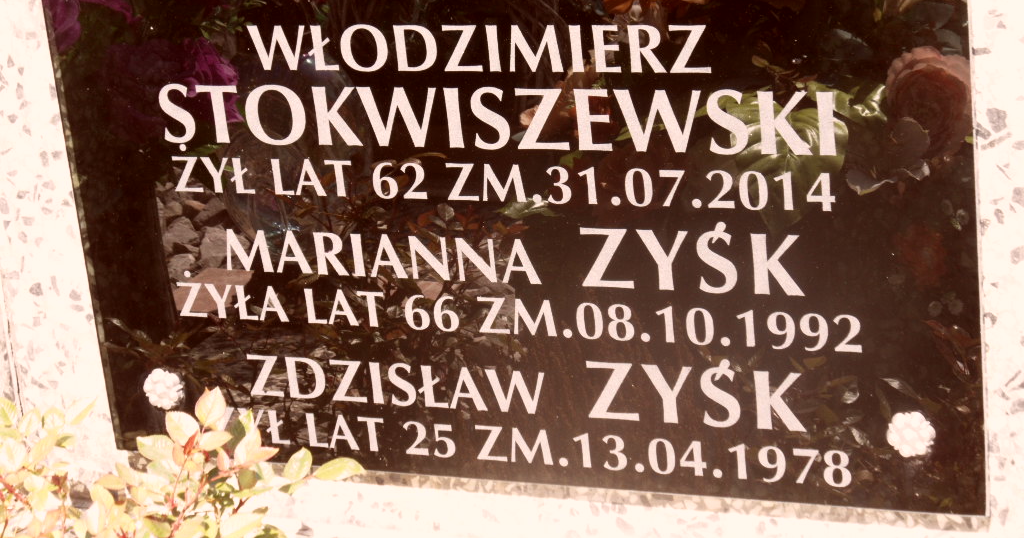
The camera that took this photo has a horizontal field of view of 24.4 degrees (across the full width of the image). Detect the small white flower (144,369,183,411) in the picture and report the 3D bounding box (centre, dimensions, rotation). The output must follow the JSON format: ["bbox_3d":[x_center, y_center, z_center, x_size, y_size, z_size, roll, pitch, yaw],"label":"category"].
[{"bbox_3d":[-0.215,0.074,1.465,0.027,0.027,0.011,2,20,23],"label":"small white flower"}]

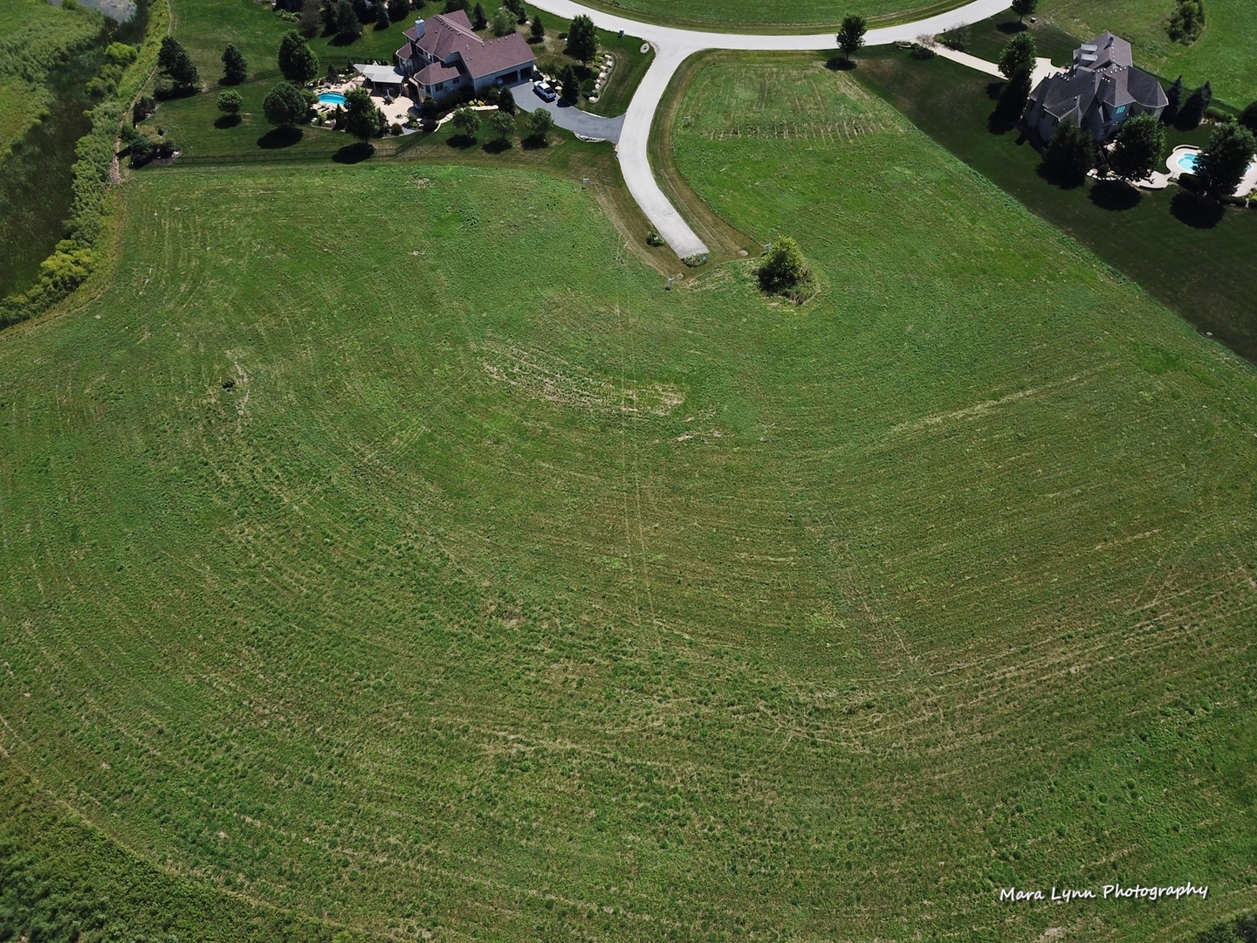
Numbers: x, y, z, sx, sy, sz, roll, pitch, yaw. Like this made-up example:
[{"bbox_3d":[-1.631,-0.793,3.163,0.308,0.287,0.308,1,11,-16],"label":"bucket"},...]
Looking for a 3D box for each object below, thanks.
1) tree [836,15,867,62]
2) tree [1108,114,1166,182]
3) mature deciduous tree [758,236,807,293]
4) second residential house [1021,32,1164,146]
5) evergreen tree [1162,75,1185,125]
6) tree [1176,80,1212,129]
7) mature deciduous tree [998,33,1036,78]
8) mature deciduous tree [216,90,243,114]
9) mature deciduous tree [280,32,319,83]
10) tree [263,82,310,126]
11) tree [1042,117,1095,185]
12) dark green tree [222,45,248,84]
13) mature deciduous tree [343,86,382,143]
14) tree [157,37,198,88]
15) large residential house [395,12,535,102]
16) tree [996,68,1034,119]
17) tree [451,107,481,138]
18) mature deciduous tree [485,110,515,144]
[{"bbox_3d":[46.041,-89.449,195.298,6.000,9.062,6.000,0,47,0],"label":"tree"},{"bbox_3d":[91.590,-58.270,170.900,8.420,13.070,8.420,0,50,0],"label":"tree"},{"bbox_3d":[23.353,-31.765,141.965,6.600,7.680,6.600,0,47,0],"label":"mature deciduous tree"},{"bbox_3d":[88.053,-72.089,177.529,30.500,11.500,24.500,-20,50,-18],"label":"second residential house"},{"bbox_3d":[103.100,-70.840,178.689,4.300,8.207,4.300,0,47,0],"label":"evergreen tree"},{"bbox_3d":[107.117,-69.508,177.539,5.400,8.089,5.400,0,47,0],"label":"tree"},{"bbox_3d":[80.570,-85.900,196.010,7.140,10.110,7.140,0,50,0],"label":"mature deciduous tree"},{"bbox_3d":[-79.550,-73.650,188.990,4.950,5.140,4.950,0,50,0],"label":"mature deciduous tree"},{"bbox_3d":[-65.140,-80.902,185.688,7.800,10.572,7.800,0,47,0],"label":"mature deciduous tree"},{"bbox_3d":[-63.071,-67.020,173.877,8.200,8.801,8.200,0,47,0],"label":"tree"},{"bbox_3d":[81.680,-60.090,174.310,7.940,10.190,7.940,0,50,0],"label":"tree"},{"bbox_3d":[-82.030,-84.850,196.620,4.440,7.830,4.440,0,50,0],"label":"dark green tree"},{"bbox_3d":[-50.700,-67.630,179.940,6.460,11.260,6.460,0,50,0],"label":"mature deciduous tree"},{"bbox_3d":[-88.082,-80.188,185.548,6.600,9.636,6.600,0,47,0],"label":"tree"},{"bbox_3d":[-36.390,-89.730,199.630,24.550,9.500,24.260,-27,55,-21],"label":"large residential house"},{"bbox_3d":[72.830,-71.337,178.131,5.300,9.484,5.300,0,47,0],"label":"tree"},{"bbox_3d":[-31.180,-67.540,183.360,5.550,5.900,5.550,0,50,0],"label":"tree"},{"bbox_3d":[-24.410,-66.660,182.480,5.450,6.120,5.450,0,50,0],"label":"mature deciduous tree"}]

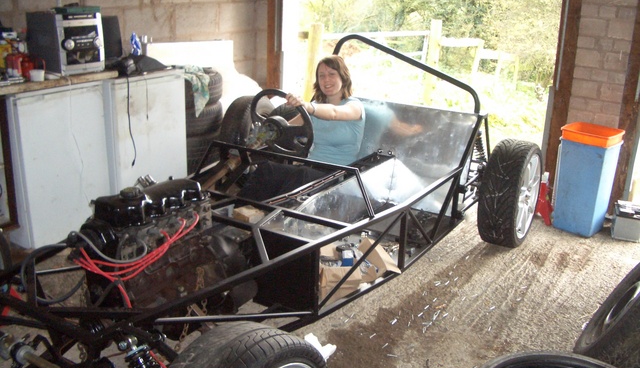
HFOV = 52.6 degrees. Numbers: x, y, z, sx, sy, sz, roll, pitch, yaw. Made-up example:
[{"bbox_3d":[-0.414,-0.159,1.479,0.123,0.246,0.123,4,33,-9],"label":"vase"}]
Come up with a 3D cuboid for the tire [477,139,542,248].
[{"bbox_3d":[1.055,0.053,3.567,0.200,0.595,0.595,12,21,30],"label":"tire"}]

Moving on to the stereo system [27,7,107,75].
[{"bbox_3d":[-1.420,-0.800,3.640,0.300,0.322,0.270,15,23,35],"label":"stereo system"}]

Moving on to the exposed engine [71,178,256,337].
[{"bbox_3d":[-0.560,0.265,2.340,0.470,0.560,0.680,12,22,31],"label":"exposed engine"}]

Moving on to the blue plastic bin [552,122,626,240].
[{"bbox_3d":[1.585,-0.026,3.840,0.280,0.605,0.265,17,24,40],"label":"blue plastic bin"}]

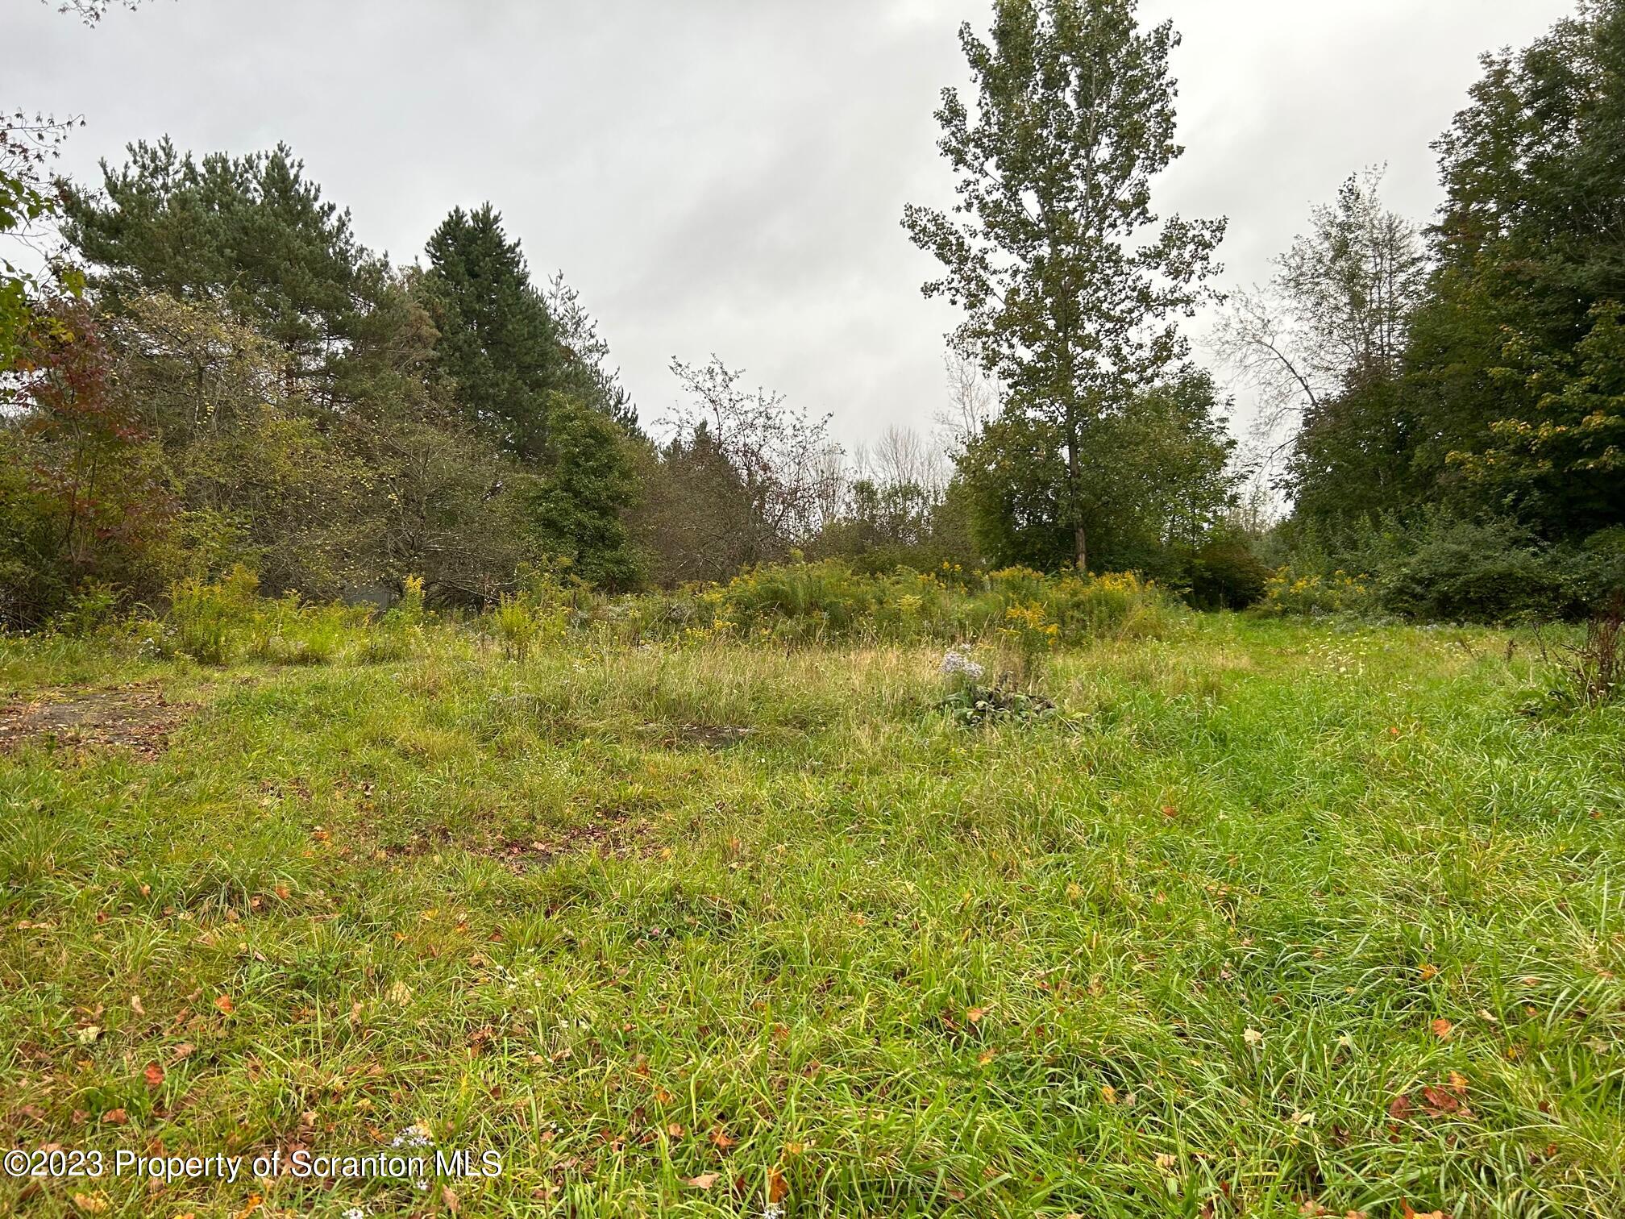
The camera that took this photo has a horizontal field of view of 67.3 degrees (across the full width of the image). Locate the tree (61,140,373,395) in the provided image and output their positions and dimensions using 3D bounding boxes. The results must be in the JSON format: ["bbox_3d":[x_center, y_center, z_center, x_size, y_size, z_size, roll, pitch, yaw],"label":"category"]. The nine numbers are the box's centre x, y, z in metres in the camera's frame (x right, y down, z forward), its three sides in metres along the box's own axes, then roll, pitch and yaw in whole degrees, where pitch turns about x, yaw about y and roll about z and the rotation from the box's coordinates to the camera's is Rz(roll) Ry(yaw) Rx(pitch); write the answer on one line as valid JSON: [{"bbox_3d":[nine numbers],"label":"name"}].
[{"bbox_3d":[-15.074,-6.152,31.259,8.000,11.600,7.200,0,3,0],"label":"tree"}]

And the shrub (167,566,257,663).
[{"bbox_3d":[-7.512,0.063,15.327,1.120,1.225,1.000,0,3,0],"label":"shrub"}]

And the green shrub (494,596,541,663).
[{"bbox_3d":[-3.716,0.222,15.319,0.600,0.843,0.580,0,3,0],"label":"green shrub"}]

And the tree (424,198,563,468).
[{"bbox_3d":[-8.633,-5.522,33.244,4.300,10.900,4.300,0,3,0],"label":"tree"}]

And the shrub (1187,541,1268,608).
[{"bbox_3d":[9.864,-0.830,29.038,2.000,1.689,2.000,0,3,0],"label":"shrub"}]

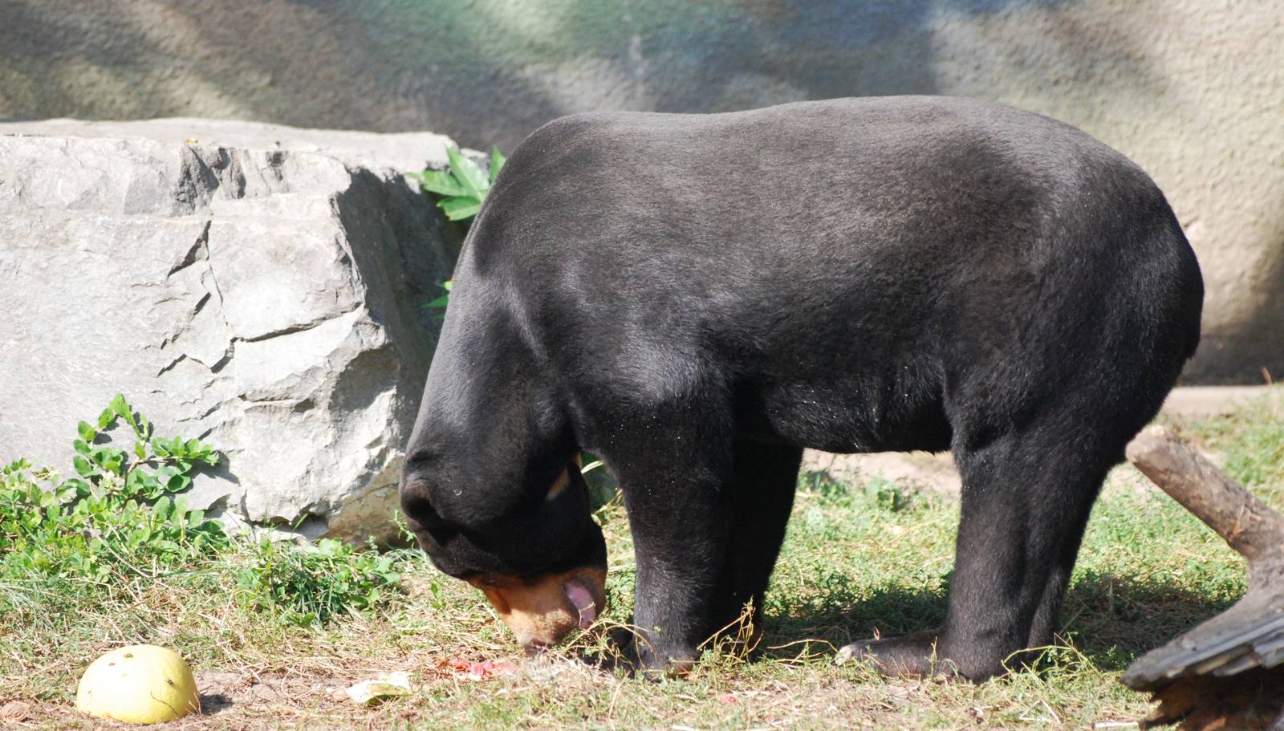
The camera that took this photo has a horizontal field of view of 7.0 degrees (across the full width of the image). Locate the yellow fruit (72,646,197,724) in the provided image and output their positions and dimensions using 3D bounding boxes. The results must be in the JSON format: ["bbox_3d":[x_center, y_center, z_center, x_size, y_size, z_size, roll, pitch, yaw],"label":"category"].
[{"bbox_3d":[-0.589,0.368,12.200,0.144,0.083,0.144,0,9,0],"label":"yellow fruit"}]

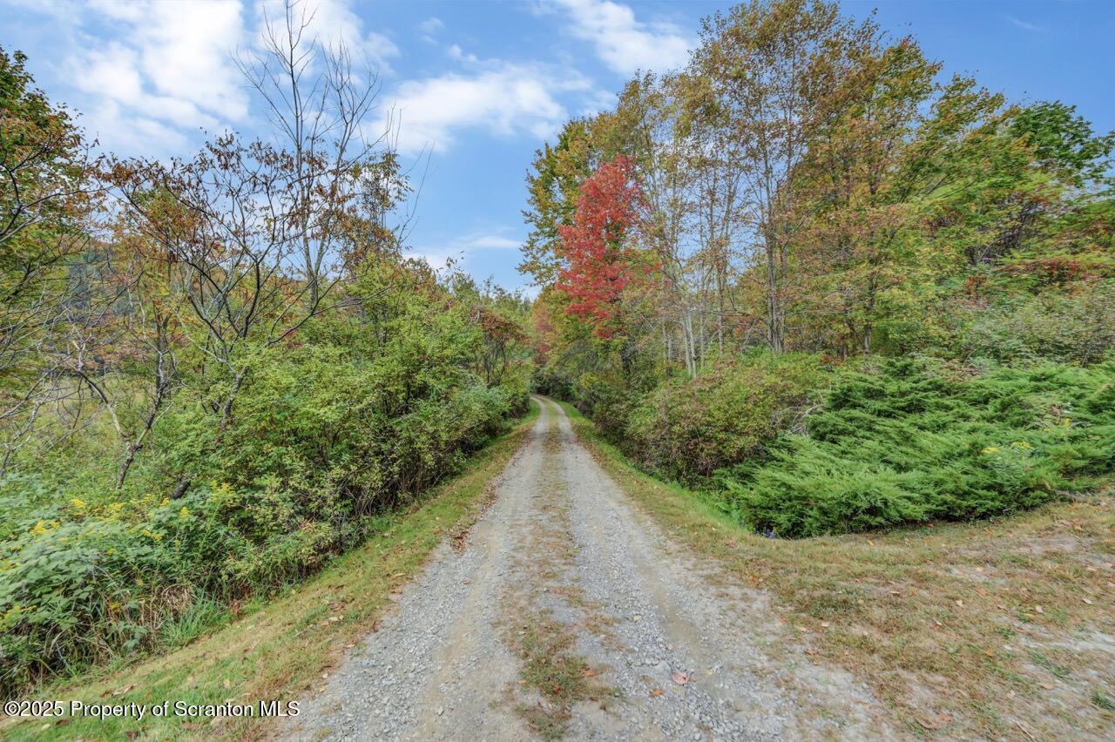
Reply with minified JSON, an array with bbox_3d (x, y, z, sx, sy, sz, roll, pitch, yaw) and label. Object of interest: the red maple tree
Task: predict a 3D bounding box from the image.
[{"bbox_3d":[2.250,-5.000,22.000,4.600,11.800,4.500,0,0,0],"label":"red maple tree"}]

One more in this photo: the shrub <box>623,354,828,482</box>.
[{"bbox_3d":[3.800,0.850,9.800,4.400,2.500,3.200,0,0,0],"label":"shrub"}]

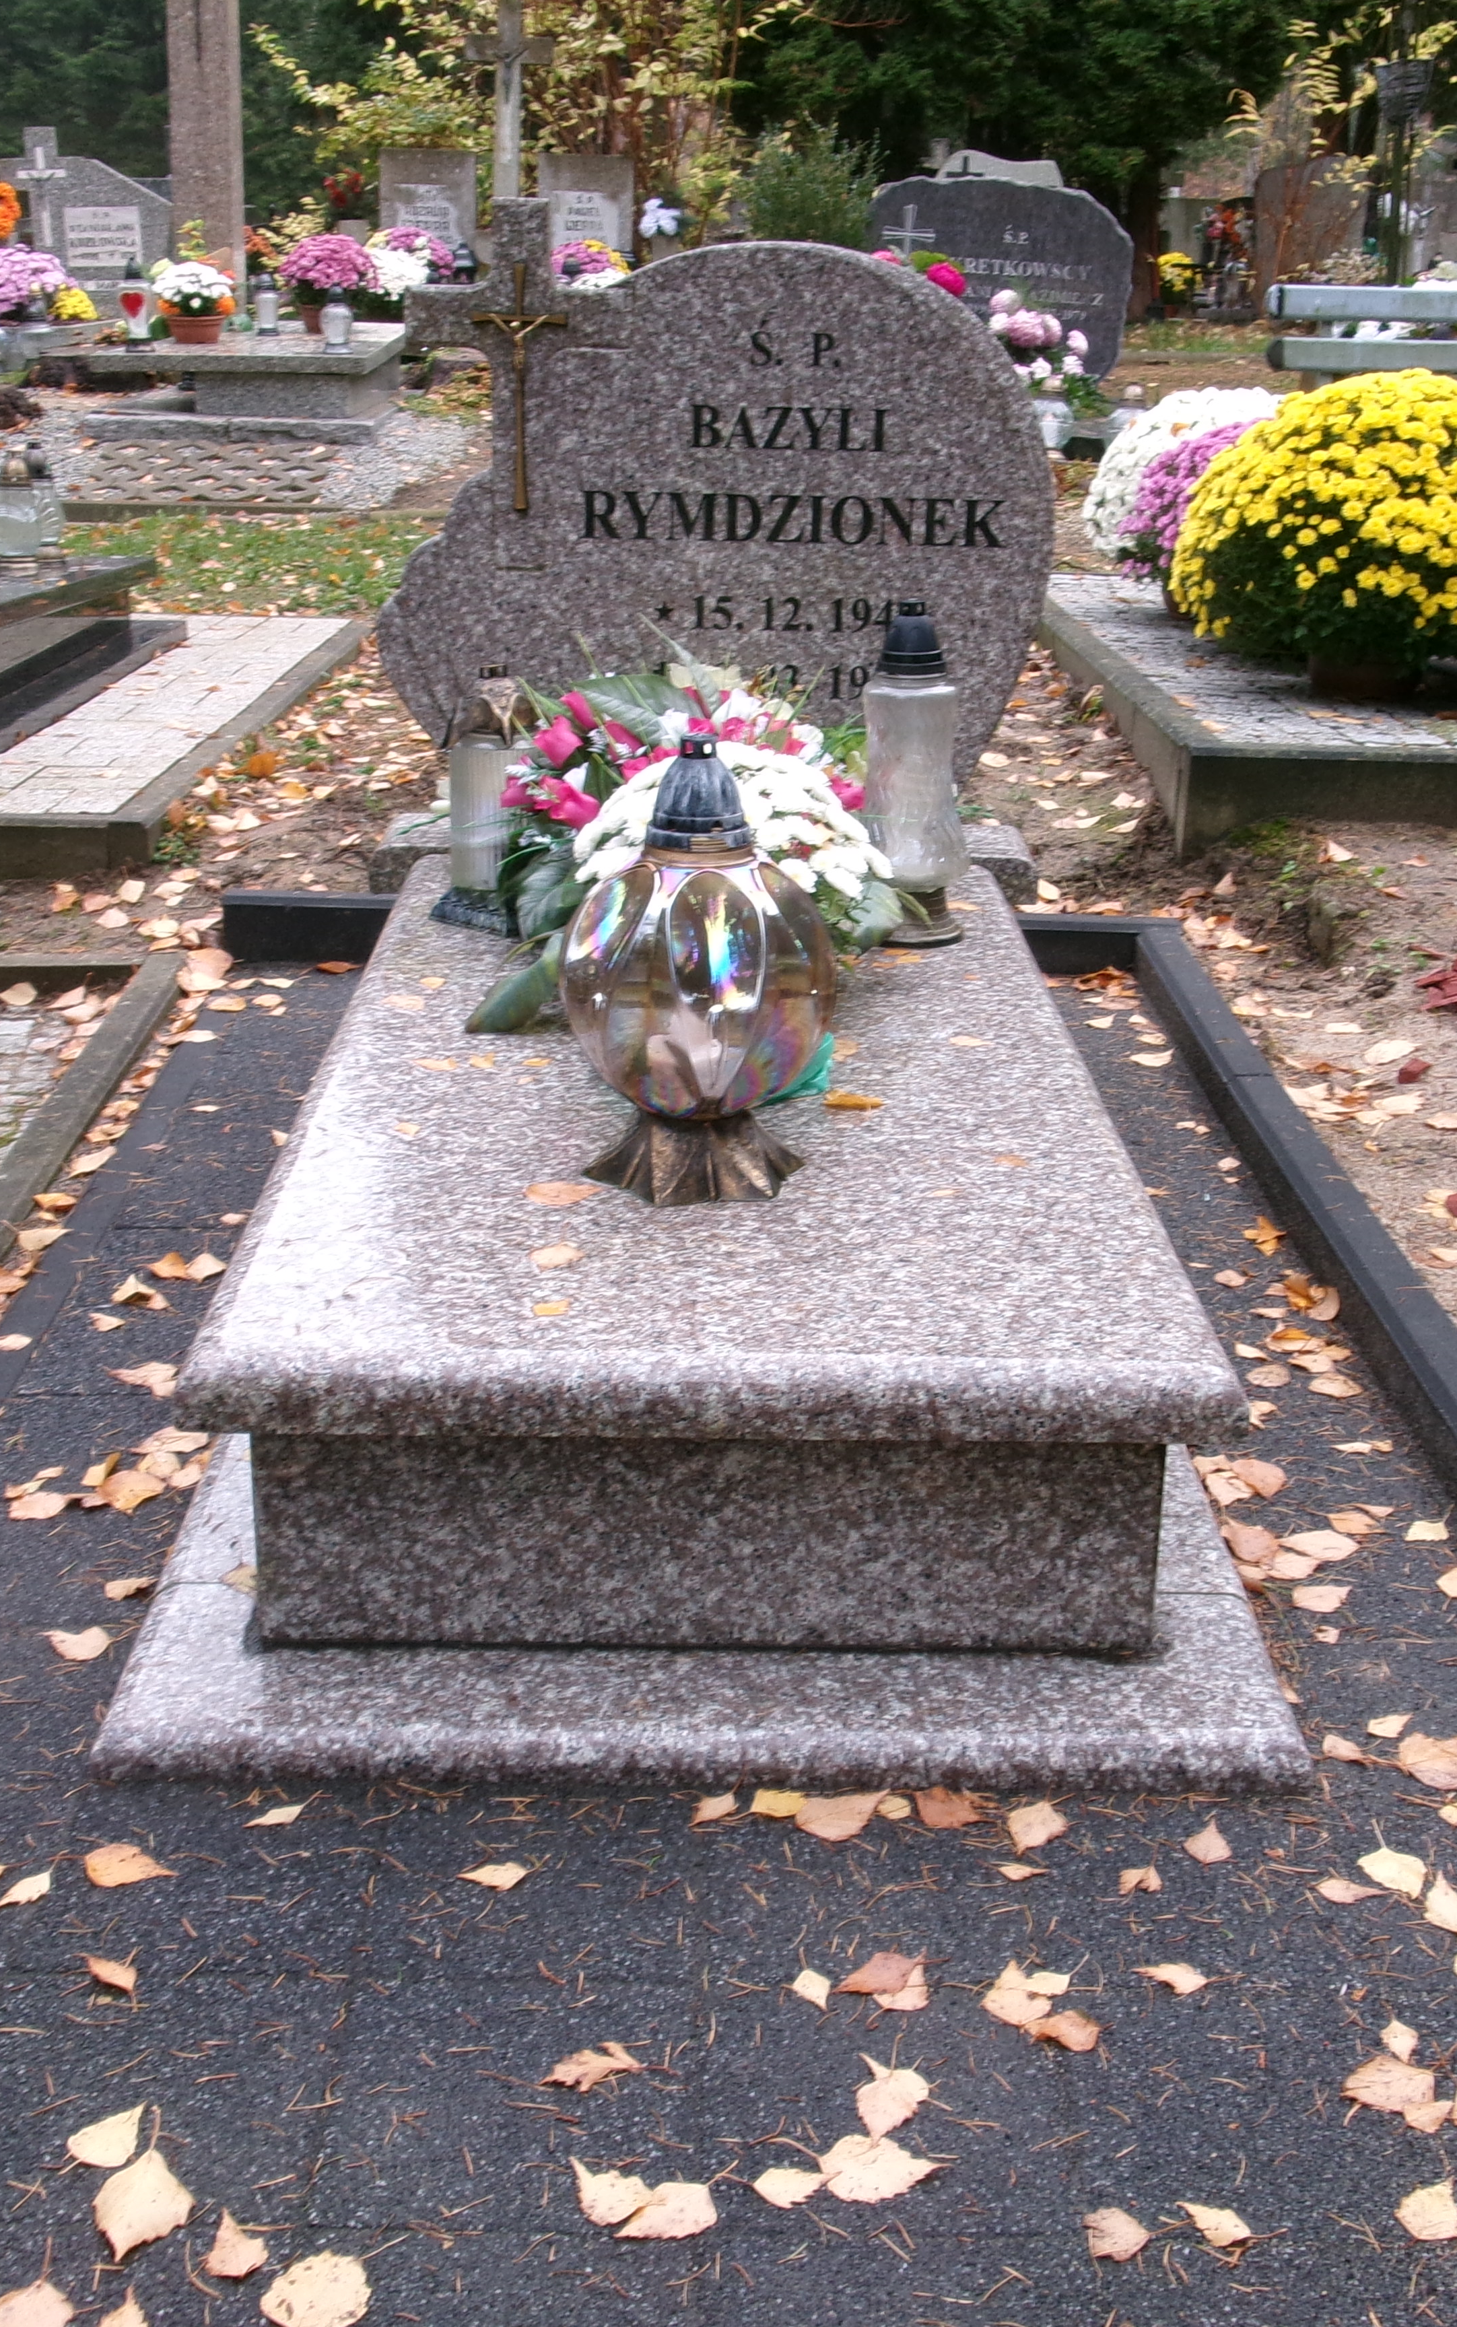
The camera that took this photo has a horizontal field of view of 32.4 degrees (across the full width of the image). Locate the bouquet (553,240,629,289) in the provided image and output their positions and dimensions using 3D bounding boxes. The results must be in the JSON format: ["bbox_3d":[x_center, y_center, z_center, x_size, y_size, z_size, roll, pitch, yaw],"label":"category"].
[{"bbox_3d":[-0.655,-4.211,11.800,0.380,0.300,0.340,1,20,-1],"label":"bouquet"}]

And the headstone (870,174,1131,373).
[{"bbox_3d":[0.956,-3.080,8.802,0.909,0.698,0.120,1,21,-1],"label":"headstone"}]

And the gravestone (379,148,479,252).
[{"bbox_3d":[-1.796,-5.661,15.001,0.580,0.746,0.120,1,21,-1],"label":"gravestone"}]

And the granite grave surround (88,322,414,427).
[{"bbox_3d":[-1.775,-3.050,9.731,1.011,0.250,1.900,1,21,-1],"label":"granite grave surround"}]

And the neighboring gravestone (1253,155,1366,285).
[{"bbox_3d":[3.020,-4.828,13.000,0.600,0.800,0.150,1,20,-1],"label":"neighboring gravestone"}]

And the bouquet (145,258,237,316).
[{"bbox_3d":[-2.011,-3.281,9.400,0.336,0.206,0.330,1,21,-1],"label":"bouquet"}]

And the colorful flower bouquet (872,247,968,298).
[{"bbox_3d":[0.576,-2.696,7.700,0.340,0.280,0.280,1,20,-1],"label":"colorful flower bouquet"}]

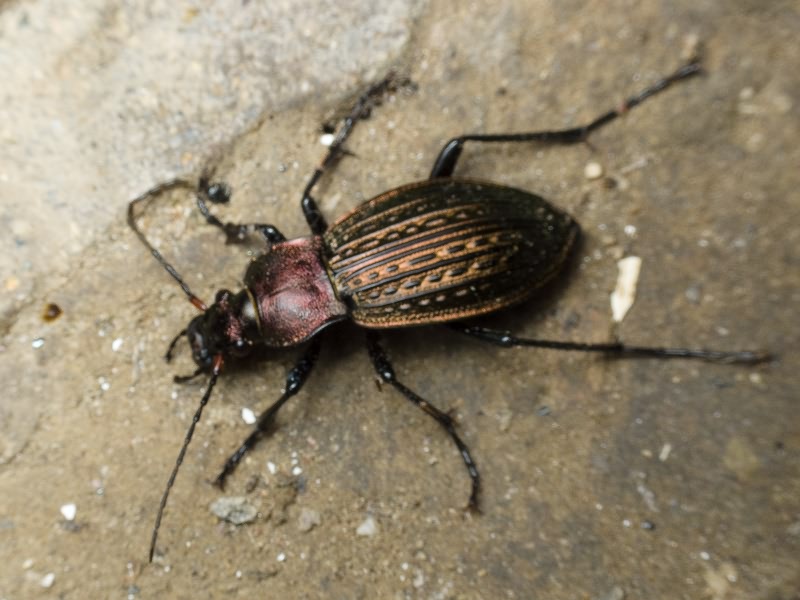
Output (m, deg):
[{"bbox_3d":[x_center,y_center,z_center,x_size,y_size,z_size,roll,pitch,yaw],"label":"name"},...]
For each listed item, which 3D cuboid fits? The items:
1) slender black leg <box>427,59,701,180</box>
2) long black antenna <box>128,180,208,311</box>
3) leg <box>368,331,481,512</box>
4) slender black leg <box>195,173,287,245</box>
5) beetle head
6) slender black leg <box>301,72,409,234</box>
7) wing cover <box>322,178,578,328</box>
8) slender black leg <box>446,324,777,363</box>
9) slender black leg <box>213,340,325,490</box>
[{"bbox_3d":[0.012,-0.012,0.095,0.024,0.005,0.003,-24,70,-15],"label":"slender black leg"},{"bbox_3d":[-0.015,-0.003,0.089,0.005,0.002,0.010,-4,66,-7],"label":"long black antenna"},{"bbox_3d":[0.002,0.007,0.086,0.003,0.004,0.013,-35,74,-18],"label":"leg"},{"bbox_3d":[-0.011,-0.006,0.091,0.009,0.004,0.003,43,69,13],"label":"slender black leg"},{"bbox_3d":[-0.011,0.002,0.086,0.005,0.003,0.004,-34,73,-5],"label":"beetle head"},{"bbox_3d":[-0.003,-0.011,0.093,0.003,0.004,0.015,22,66,5],"label":"slender black leg"},{"bbox_3d":[0.003,-0.003,0.087,0.015,0.005,0.009,-12,68,-10],"label":"wing cover"},{"bbox_3d":[0.014,0.003,0.089,0.022,0.004,0.002,3,66,-4],"label":"slender black leg"},{"bbox_3d":[-0.008,0.007,0.085,0.002,0.004,0.011,32,67,9],"label":"slender black leg"}]

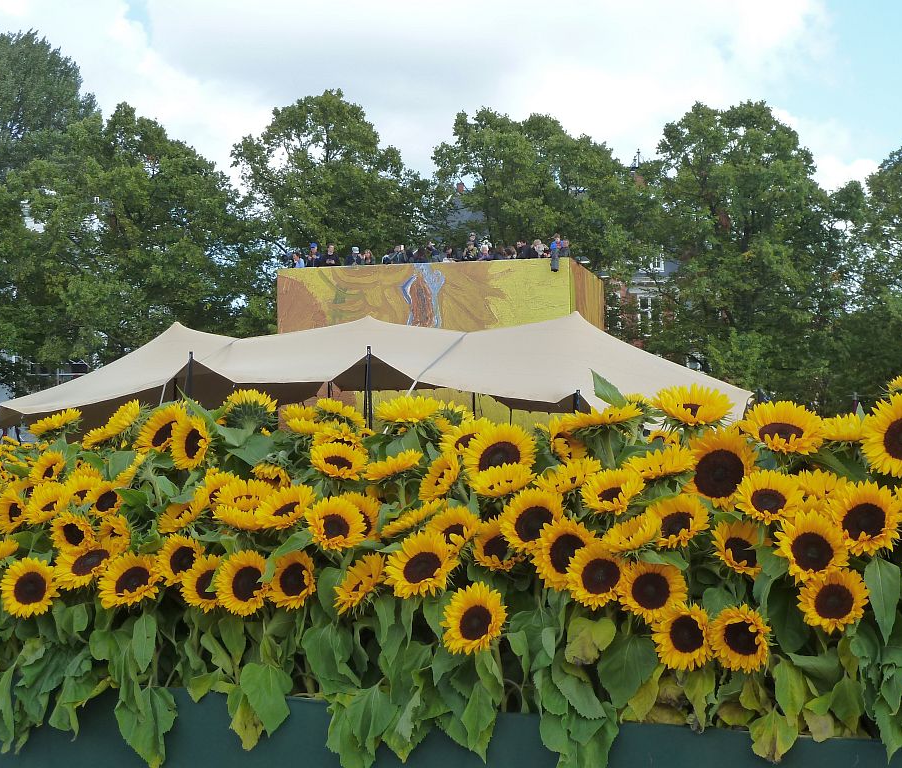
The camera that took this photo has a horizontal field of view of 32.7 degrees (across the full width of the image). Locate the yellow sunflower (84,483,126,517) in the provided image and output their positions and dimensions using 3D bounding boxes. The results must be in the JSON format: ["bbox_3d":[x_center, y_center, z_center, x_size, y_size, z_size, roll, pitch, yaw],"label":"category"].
[{"bbox_3d":[-0.971,0.326,4.300,0.125,0.125,0.050,-1,-21,25],"label":"yellow sunflower"}]

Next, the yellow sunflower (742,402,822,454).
[{"bbox_3d":[0.698,0.092,3.250,0.172,0.060,0.165,0,37,0],"label":"yellow sunflower"}]

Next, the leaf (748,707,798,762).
[{"bbox_3d":[0.591,0.644,2.820,0.090,0.105,0.030,-1,-13,17],"label":"leaf"}]

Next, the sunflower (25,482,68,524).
[{"bbox_3d":[-1.091,0.322,4.150,0.130,0.130,0.050,-2,-34,28],"label":"sunflower"}]

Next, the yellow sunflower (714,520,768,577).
[{"bbox_3d":[0.685,0.388,3.650,0.150,0.150,0.055,1,-28,-20],"label":"yellow sunflower"}]

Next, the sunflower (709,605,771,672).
[{"bbox_3d":[0.555,0.488,2.950,0.115,0.128,0.050,-1,-7,29],"label":"sunflower"}]

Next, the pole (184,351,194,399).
[{"bbox_3d":[-3.933,1.054,23.000,0.070,3.100,0.070,2,-2,-10],"label":"pole"}]

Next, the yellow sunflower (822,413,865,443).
[{"bbox_3d":[0.846,0.096,3.300,0.125,0.055,0.125,0,37,-1],"label":"yellow sunflower"}]

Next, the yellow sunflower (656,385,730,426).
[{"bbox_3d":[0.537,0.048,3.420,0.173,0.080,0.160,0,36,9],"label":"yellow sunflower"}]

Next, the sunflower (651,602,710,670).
[{"bbox_3d":[0.450,0.494,3.000,0.125,0.125,0.050,-1,0,18],"label":"sunflower"}]

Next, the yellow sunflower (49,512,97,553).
[{"bbox_3d":[-1.006,0.399,4.100,0.122,0.115,0.055,0,1,6],"label":"yellow sunflower"}]

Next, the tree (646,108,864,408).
[{"bbox_3d":[12.894,-4.098,66.000,9.200,16.000,9.000,0,-2,0],"label":"tree"}]

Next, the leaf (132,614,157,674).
[{"bbox_3d":[-0.693,0.589,3.480,0.060,0.137,0.035,0,-3,-6],"label":"leaf"}]

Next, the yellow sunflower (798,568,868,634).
[{"bbox_3d":[0.831,0.474,3.350,0.152,0.150,0.055,0,-12,0],"label":"yellow sunflower"}]

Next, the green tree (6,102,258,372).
[{"bbox_3d":[-12.878,-3.735,62.000,10.157,15.224,9.500,0,-2,0],"label":"green tree"}]

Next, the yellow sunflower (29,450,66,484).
[{"bbox_3d":[-1.089,0.228,4.150,0.110,0.110,0.050,-1,-30,20],"label":"yellow sunflower"}]

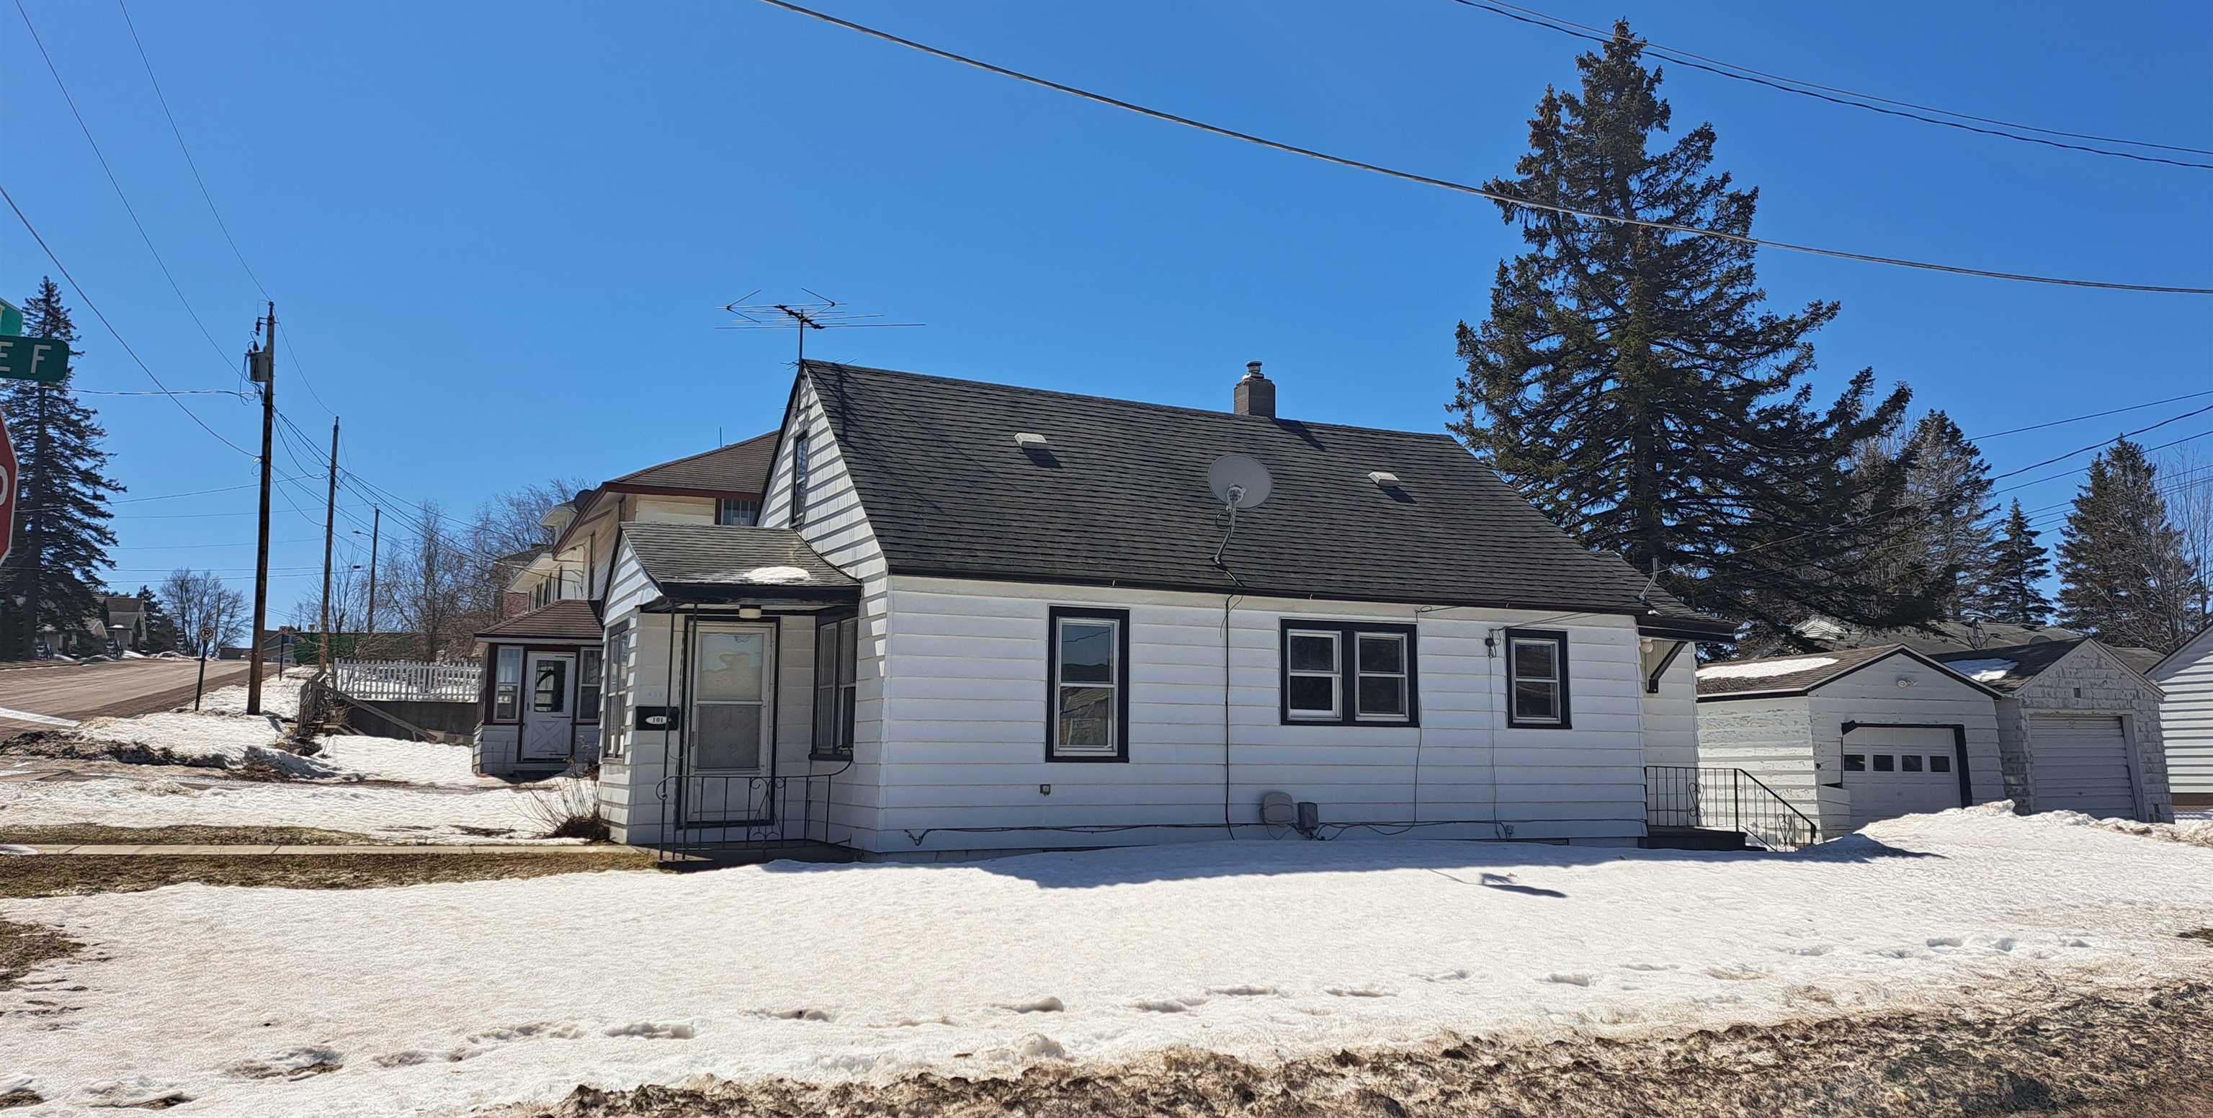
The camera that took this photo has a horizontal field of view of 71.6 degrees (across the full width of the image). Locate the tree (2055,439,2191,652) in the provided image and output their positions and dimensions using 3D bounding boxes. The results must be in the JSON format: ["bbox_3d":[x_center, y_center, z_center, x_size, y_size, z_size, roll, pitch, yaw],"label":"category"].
[{"bbox_3d":[37.288,1.990,56.233,5.500,12.998,5.500,-4,-8,33],"label":"tree"}]

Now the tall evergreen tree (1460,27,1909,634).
[{"bbox_3d":[13.522,-3.740,36.870,11.500,19.158,11.500,-2,-7,20],"label":"tall evergreen tree"}]

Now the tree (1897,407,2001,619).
[{"bbox_3d":[30.729,1.405,56.173,5.300,14.019,5.300,-3,-8,29],"label":"tree"}]

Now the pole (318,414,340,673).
[{"bbox_3d":[-30.709,-0.594,60.930,0.320,10.300,0.320,4,-8,-27],"label":"pole"}]

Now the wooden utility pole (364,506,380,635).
[{"bbox_3d":[-45.796,1.653,96.092,0.320,10.000,0.320,4,-8,-26],"label":"wooden utility pole"}]

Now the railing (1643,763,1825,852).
[{"bbox_3d":[7.871,3.158,19.401,3.000,1.050,0.080,4,-7,-25],"label":"railing"}]

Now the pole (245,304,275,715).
[{"bbox_3d":[-21.010,-1.272,38.282,0.650,10.300,0.500,4,-8,-29],"label":"pole"}]

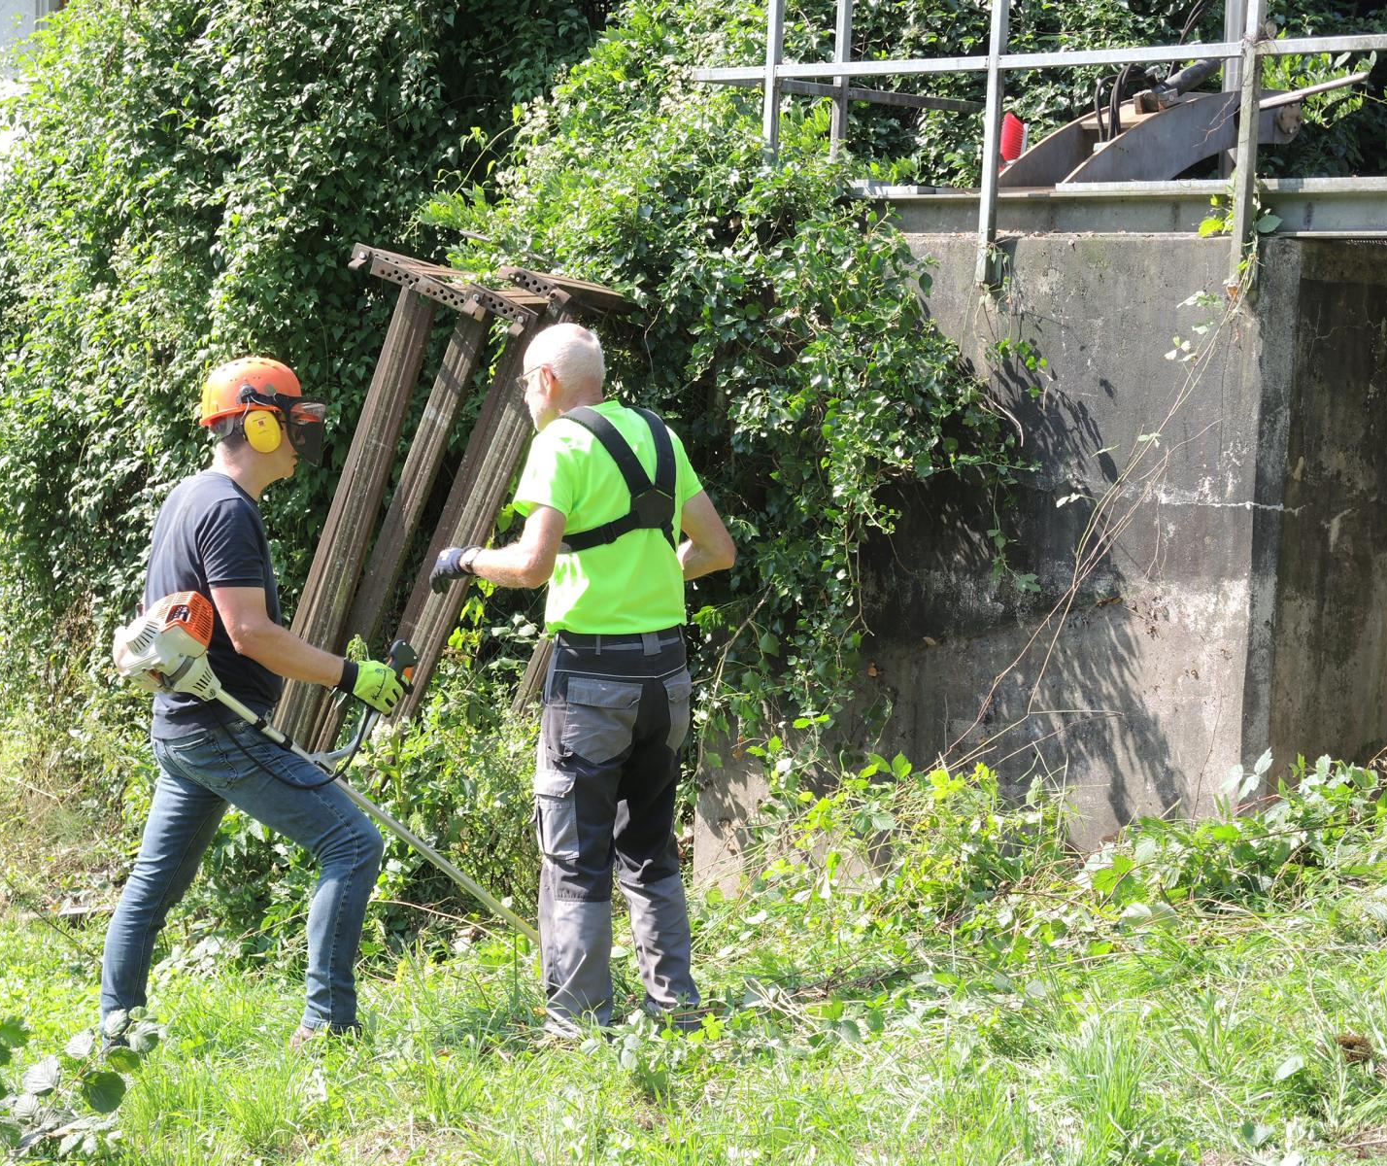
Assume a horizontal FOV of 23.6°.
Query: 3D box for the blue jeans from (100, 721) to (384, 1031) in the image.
[{"bbox_3d":[-1.096,0.696,8.050,0.580,0.780,0.420,0,5,-22],"label":"blue jeans"}]

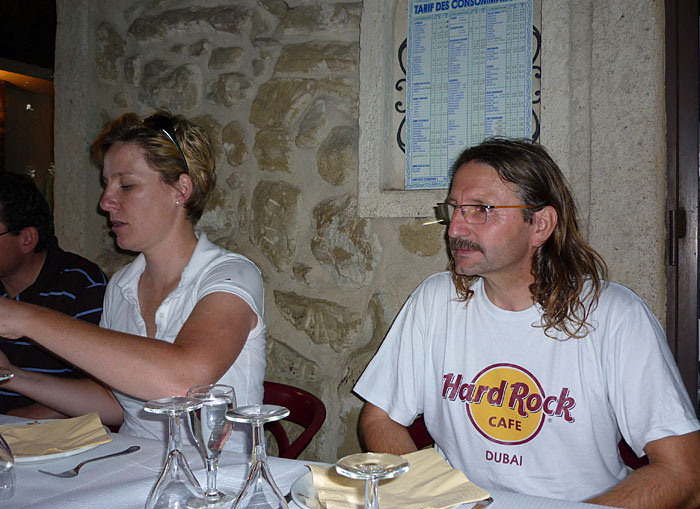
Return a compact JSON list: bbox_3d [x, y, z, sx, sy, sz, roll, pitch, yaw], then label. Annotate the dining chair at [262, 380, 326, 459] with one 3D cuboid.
[{"bbox_3d":[-0.335,0.655,1.345,0.550,0.760,0.540,2,3,28],"label":"dining chair"}]

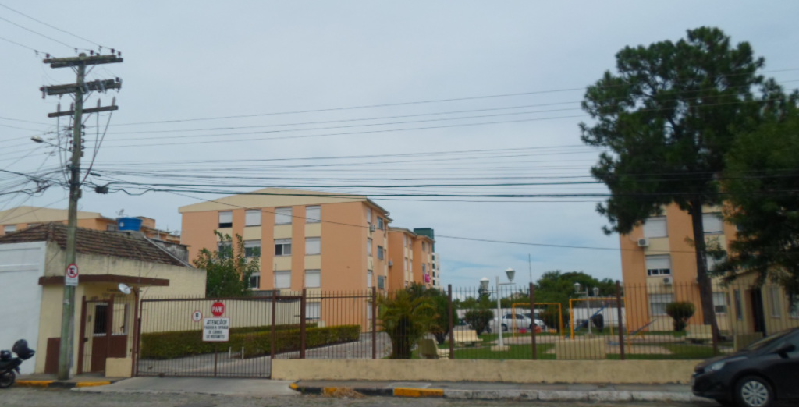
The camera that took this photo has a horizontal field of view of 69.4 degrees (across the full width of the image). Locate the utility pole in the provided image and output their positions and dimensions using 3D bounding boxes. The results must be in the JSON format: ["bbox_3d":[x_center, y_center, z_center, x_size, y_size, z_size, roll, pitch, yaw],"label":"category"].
[{"bbox_3d":[-9.233,0.159,16.186,2.500,9.250,0.600,-3,-10,10],"label":"utility pole"}]

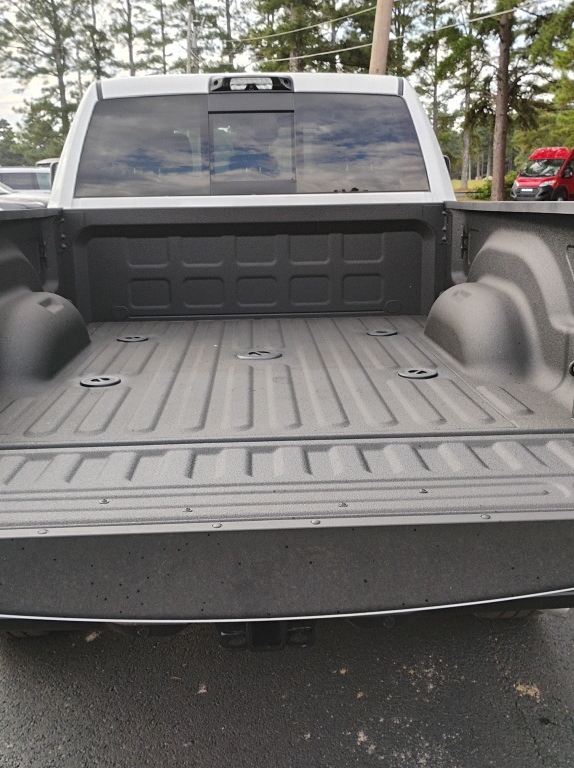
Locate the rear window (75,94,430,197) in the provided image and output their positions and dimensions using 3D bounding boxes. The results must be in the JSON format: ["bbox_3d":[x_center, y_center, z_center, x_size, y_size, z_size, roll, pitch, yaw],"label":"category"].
[{"bbox_3d":[-0.158,-1.107,3.827,1.640,0.470,0.100,-1,2,-2],"label":"rear window"}]

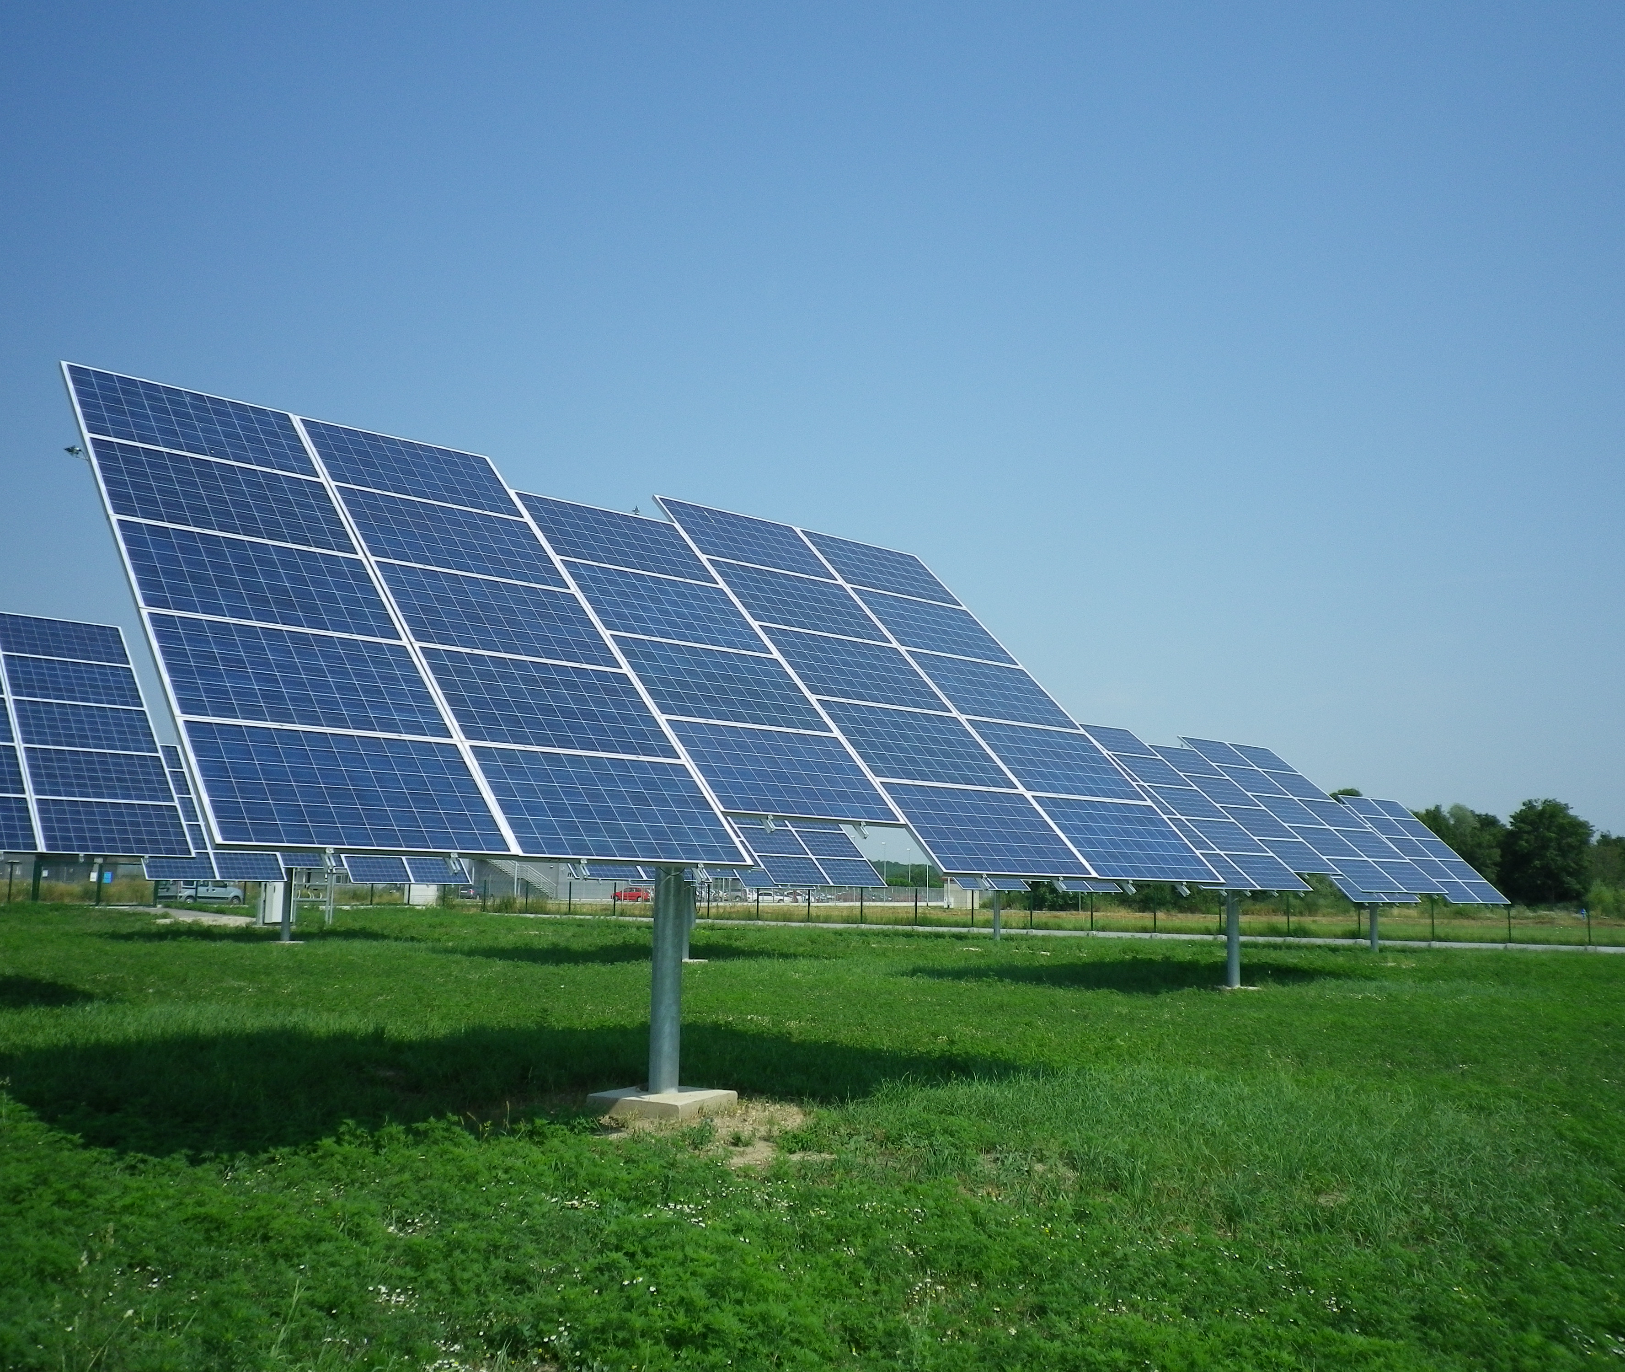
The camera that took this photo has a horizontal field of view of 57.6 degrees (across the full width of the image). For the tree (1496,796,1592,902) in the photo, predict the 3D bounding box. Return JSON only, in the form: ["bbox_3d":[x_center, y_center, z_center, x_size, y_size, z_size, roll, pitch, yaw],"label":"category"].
[{"bbox_3d":[75.237,17.470,152.000,9.689,11.597,9.500,-3,-9,26],"label":"tree"}]

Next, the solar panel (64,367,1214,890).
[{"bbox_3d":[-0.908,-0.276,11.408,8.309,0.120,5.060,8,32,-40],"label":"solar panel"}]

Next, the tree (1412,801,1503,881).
[{"bbox_3d":[68.745,18.312,158.000,9.766,11.750,9.500,-2,-9,23],"label":"tree"}]

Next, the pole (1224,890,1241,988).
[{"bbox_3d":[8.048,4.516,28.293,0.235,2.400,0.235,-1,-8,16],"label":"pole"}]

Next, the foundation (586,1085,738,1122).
[{"bbox_3d":[-1.107,3.068,10.945,0.820,0.140,0.830,-3,-9,28],"label":"foundation"}]

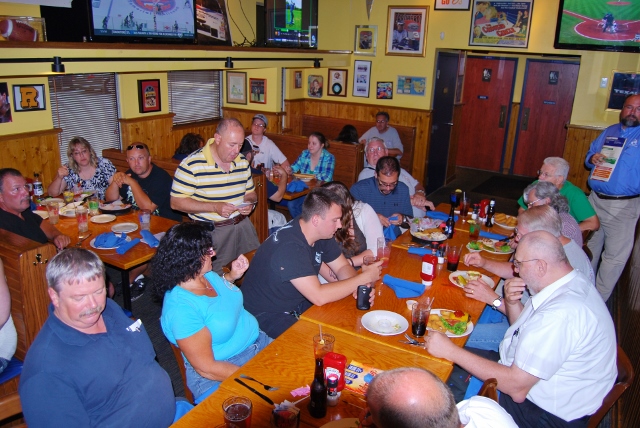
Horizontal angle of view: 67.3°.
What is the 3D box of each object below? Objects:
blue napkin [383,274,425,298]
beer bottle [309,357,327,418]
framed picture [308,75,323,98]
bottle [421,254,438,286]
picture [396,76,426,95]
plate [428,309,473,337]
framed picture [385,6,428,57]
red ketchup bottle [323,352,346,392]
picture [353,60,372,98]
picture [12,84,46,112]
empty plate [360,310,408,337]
[{"bbox_3d":[0.478,0.428,2.811,0.260,0.035,0.190,11,21,28],"label":"blue napkin"},{"bbox_3d":[-0.003,0.643,1.776,0.062,0.230,0.062,1,19,-1],"label":"beer bottle"},{"bbox_3d":[-0.073,-2.175,8.213,0.292,0.353,0.025,12,20,29],"label":"framed picture"},{"bbox_3d":[0.650,0.331,2.867,0.090,0.190,0.060,13,22,31],"label":"bottle"},{"bbox_3d":[1.352,-1.877,7.051,0.434,0.265,0.030,11,21,28],"label":"picture"},{"bbox_3d":[0.637,0.532,2.408,0.260,0.068,0.265,1,19,-1],"label":"plate"},{"bbox_3d":[1.214,-2.554,6.725,0.615,0.660,0.035,13,22,31],"label":"framed picture"},{"bbox_3d":[0.058,0.633,1.882,0.086,0.184,0.055,12,22,28],"label":"red ketchup bottle"},{"bbox_3d":[0.634,-2.041,7.290,0.287,0.530,0.030,13,22,31],"label":"picture"},{"bbox_3d":[-2.429,-0.972,4.018,0.025,0.213,0.261,12,20,29],"label":"picture"},{"bbox_3d":[0.316,0.533,2.329,0.235,0.026,0.235,2,17,-1],"label":"empty plate"}]

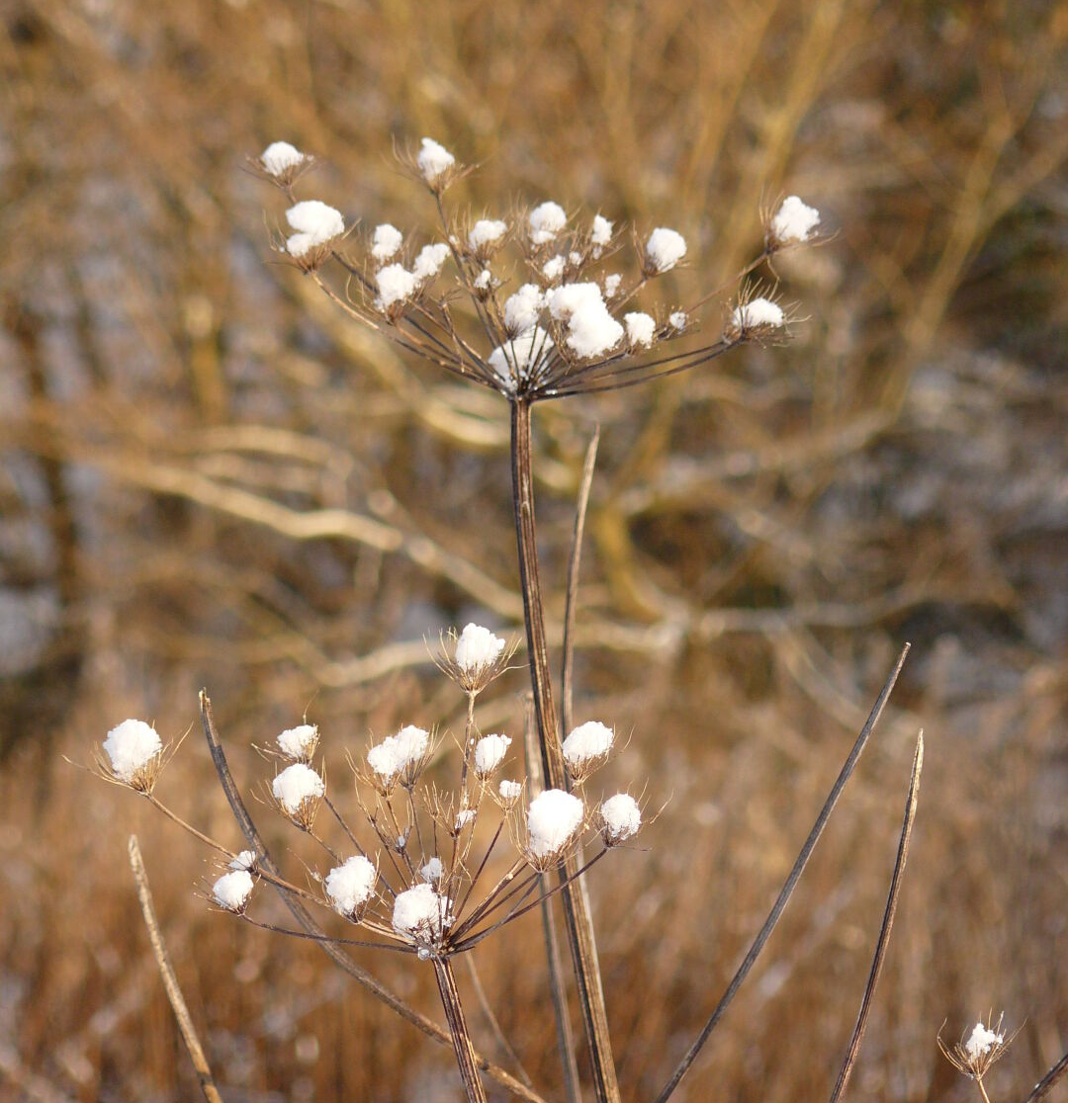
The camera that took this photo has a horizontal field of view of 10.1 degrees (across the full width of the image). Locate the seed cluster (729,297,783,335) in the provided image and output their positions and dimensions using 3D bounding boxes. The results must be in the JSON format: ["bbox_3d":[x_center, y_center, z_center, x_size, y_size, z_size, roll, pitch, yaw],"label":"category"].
[{"bbox_3d":[0.069,-0.073,1.879,0.017,0.012,0.014,0,8,0],"label":"seed cluster"}]

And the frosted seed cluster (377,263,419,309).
[{"bbox_3d":[-0.042,-0.082,1.870,0.013,0.014,0.012,0,6,0],"label":"frosted seed cluster"}]

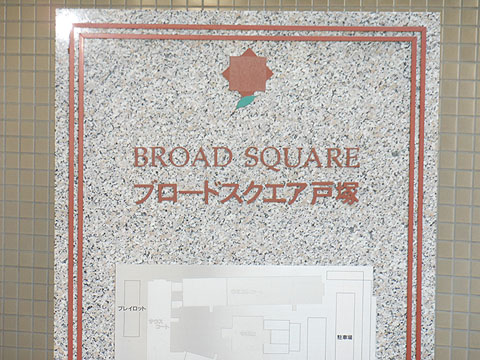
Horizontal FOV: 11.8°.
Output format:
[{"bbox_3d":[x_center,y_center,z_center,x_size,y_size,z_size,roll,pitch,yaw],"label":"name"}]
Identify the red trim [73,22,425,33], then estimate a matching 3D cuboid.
[{"bbox_3d":[0.010,-0.442,6.718,1.119,0.014,0.012,2,3,24],"label":"red trim"}]

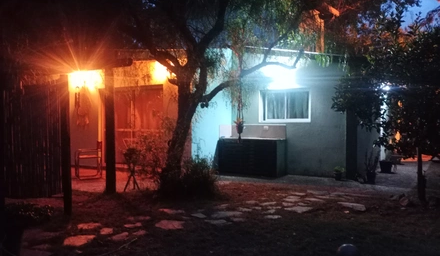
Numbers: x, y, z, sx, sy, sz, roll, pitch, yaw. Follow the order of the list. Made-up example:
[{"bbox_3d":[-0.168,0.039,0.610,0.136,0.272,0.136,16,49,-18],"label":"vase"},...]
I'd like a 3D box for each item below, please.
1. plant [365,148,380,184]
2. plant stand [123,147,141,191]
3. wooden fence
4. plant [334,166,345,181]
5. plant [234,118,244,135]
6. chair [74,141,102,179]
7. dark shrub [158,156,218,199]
[{"bbox_3d":[3.203,0.805,7.500,0.340,0.700,0.340,0,2,29],"label":"plant"},{"bbox_3d":[-1.728,0.789,6.950,0.310,0.830,0.310,0,2,0],"label":"plant stand"},{"bbox_3d":[-3.363,0.186,6.400,1.090,2.110,0.080,-1,2,-3],"label":"wooden fence"},{"bbox_3d":[2.647,0.985,7.850,0.250,0.330,0.250,0,2,29],"label":"plant"},{"bbox_3d":[0.373,-0.028,6.700,0.190,0.340,0.190,0,2,0],"label":"plant"},{"bbox_3d":[-3.129,0.738,8.500,0.540,0.890,0.540,-1,2,-28],"label":"chair"},{"bbox_3d":[-0.575,0.851,6.500,1.030,0.720,0.850,0,2,0],"label":"dark shrub"}]

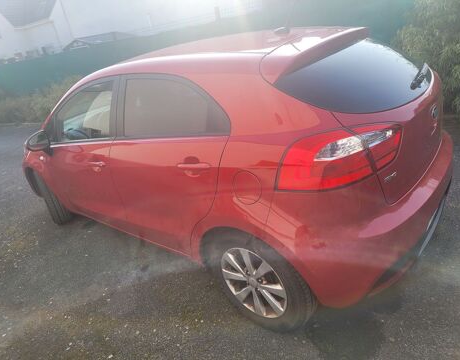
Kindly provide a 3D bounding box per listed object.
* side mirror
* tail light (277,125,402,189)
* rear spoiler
[{"bbox_3d":[-1.530,-0.314,2.880,0.150,0.165,0.180,10,30,40],"label":"side mirror"},{"bbox_3d":[0.445,-0.085,1.532,0.400,0.260,0.360,10,30,40],"label":"tail light"},{"bbox_3d":[0.553,-0.742,2.007,0.310,0.170,1.120,10,30,40],"label":"rear spoiler"}]

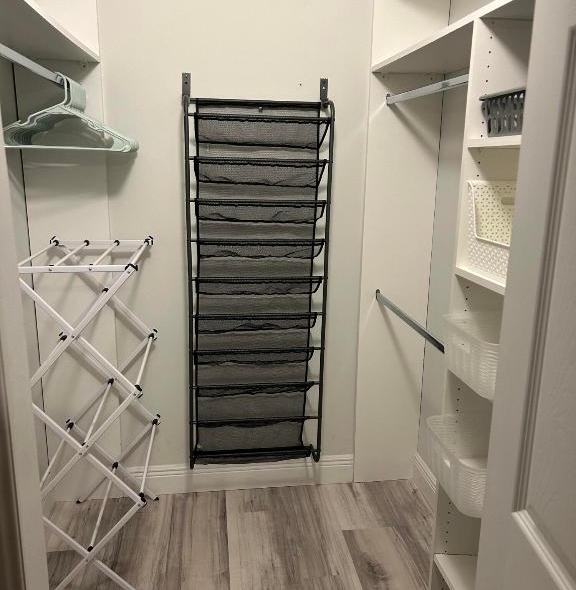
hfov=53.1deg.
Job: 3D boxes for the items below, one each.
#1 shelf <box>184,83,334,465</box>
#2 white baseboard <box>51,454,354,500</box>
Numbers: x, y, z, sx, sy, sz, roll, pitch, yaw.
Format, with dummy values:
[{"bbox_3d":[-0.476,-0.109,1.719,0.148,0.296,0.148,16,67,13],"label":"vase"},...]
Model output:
[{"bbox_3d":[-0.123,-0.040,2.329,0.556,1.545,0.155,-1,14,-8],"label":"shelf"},{"bbox_3d":[-0.351,0.812,2.586,1.328,0.144,0.020,-1,14,-8],"label":"white baseboard"}]

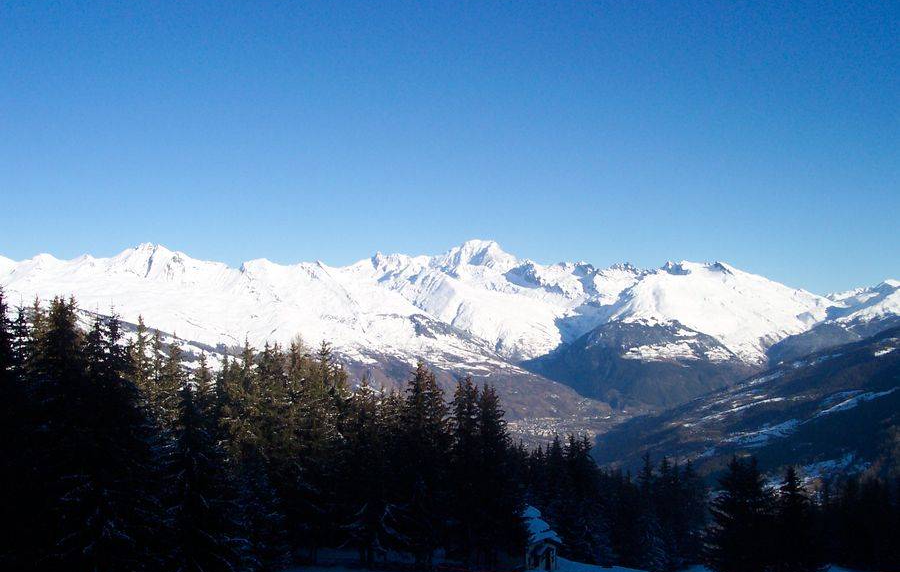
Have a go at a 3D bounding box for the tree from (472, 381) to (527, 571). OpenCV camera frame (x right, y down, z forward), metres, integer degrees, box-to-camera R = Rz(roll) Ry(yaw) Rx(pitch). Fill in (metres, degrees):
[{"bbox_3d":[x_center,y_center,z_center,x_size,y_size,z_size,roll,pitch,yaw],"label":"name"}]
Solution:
[{"bbox_3d":[4.187,16.396,82.360,4.855,15.653,4.855,0,-3,0],"label":"tree"}]

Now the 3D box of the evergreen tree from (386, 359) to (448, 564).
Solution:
[{"bbox_3d":[-2.806,15.441,82.404,5.378,17.564,5.378,0,-3,0],"label":"evergreen tree"}]

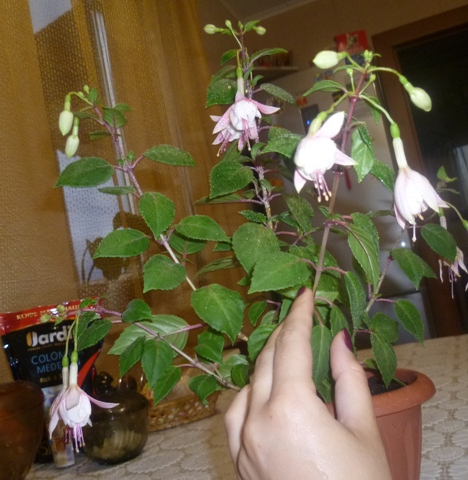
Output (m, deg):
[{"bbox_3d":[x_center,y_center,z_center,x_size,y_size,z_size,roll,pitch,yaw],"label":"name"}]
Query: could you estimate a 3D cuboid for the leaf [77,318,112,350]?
[{"bbox_3d":[-0.115,0.078,0.426,0.036,0.020,0.009,-43,-9,-13],"label":"leaf"}]

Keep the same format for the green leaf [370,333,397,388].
[{"bbox_3d":[0.124,0.100,0.430,0.021,0.046,0.010,-17,-13,10],"label":"green leaf"}]

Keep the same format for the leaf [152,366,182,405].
[{"bbox_3d":[-0.056,0.121,0.432,0.021,0.037,0.009,31,-16,12],"label":"leaf"}]

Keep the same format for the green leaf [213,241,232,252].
[{"bbox_3d":[-0.009,0.006,0.470,0.024,0.015,0.008,-7,-37,-5],"label":"green leaf"}]

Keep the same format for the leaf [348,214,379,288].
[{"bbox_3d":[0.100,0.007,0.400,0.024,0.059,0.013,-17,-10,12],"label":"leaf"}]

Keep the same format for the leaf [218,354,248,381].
[{"bbox_3d":[0.000,0.108,0.440,0.027,0.023,0.011,-11,-18,-4],"label":"leaf"}]

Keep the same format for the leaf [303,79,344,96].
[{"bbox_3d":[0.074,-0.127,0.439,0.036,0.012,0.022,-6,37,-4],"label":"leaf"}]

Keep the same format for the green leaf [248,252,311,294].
[{"bbox_3d":[0.030,0.022,0.345,0.042,0.028,0.011,-34,-26,-11],"label":"green leaf"}]

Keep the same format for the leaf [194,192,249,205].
[{"bbox_3d":[-0.011,-0.037,0.468,0.047,0.010,0.025,-5,-5,-12],"label":"leaf"}]

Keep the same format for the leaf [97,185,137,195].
[{"bbox_3d":[-0.111,-0.047,0.488,0.038,0.008,0.018,3,30,2],"label":"leaf"}]

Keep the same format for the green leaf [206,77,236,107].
[{"bbox_3d":[-0.012,-0.150,0.531,0.043,0.039,0.012,-37,-21,-1],"label":"green leaf"}]

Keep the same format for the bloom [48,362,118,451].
[{"bbox_3d":[-0.133,0.146,0.455,0.057,0.075,0.052,1,-3,-11],"label":"bloom"}]

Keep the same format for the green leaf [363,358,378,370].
[{"bbox_3d":[0.125,0.113,0.470,0.018,0.012,0.006,-11,-37,-1],"label":"green leaf"}]

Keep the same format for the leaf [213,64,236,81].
[{"bbox_3d":[-0.009,-0.153,0.470,0.023,0.016,0.012,-13,-18,1],"label":"leaf"}]

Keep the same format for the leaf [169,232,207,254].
[{"bbox_3d":[-0.044,0.003,0.485,0.034,0.019,0.017,0,-24,0],"label":"leaf"}]

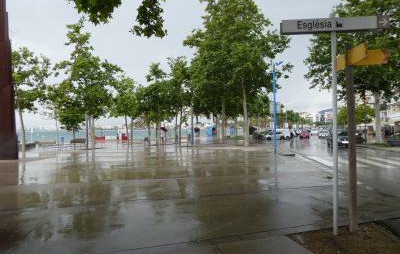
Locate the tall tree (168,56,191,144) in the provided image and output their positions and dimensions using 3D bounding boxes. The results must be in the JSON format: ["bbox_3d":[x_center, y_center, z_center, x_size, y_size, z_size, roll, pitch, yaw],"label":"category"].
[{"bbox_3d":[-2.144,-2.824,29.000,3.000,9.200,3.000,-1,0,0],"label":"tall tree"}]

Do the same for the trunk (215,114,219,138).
[{"bbox_3d":[2.975,-0.243,50.000,0.300,4.382,0.300,-1,-1,0],"label":"trunk"}]

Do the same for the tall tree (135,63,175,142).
[{"bbox_3d":[-4.832,-2.527,30.800,4.400,9.052,4.400,-1,-1,0],"label":"tall tree"}]

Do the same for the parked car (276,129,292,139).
[{"bbox_3d":[14.578,1.325,49.000,4.300,1.767,1.800,0,-1,-21],"label":"parked car"}]

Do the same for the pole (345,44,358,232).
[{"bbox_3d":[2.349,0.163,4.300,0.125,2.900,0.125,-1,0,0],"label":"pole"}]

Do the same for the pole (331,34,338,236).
[{"bbox_3d":[2.084,0.027,4.280,0.075,3.280,0.075,-1,-1,0],"label":"pole"}]

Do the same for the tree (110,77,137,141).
[{"bbox_3d":[-10.074,-2.388,37.000,3.700,8.966,3.700,-1,-1,0],"label":"tree"}]

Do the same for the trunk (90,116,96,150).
[{"bbox_3d":[-8.579,0.444,22.400,0.340,2.800,0.340,-1,0,0],"label":"trunk"}]

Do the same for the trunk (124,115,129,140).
[{"bbox_3d":[-8.975,0.245,34.000,0.320,3.200,0.320,-1,0,0],"label":"trunk"}]

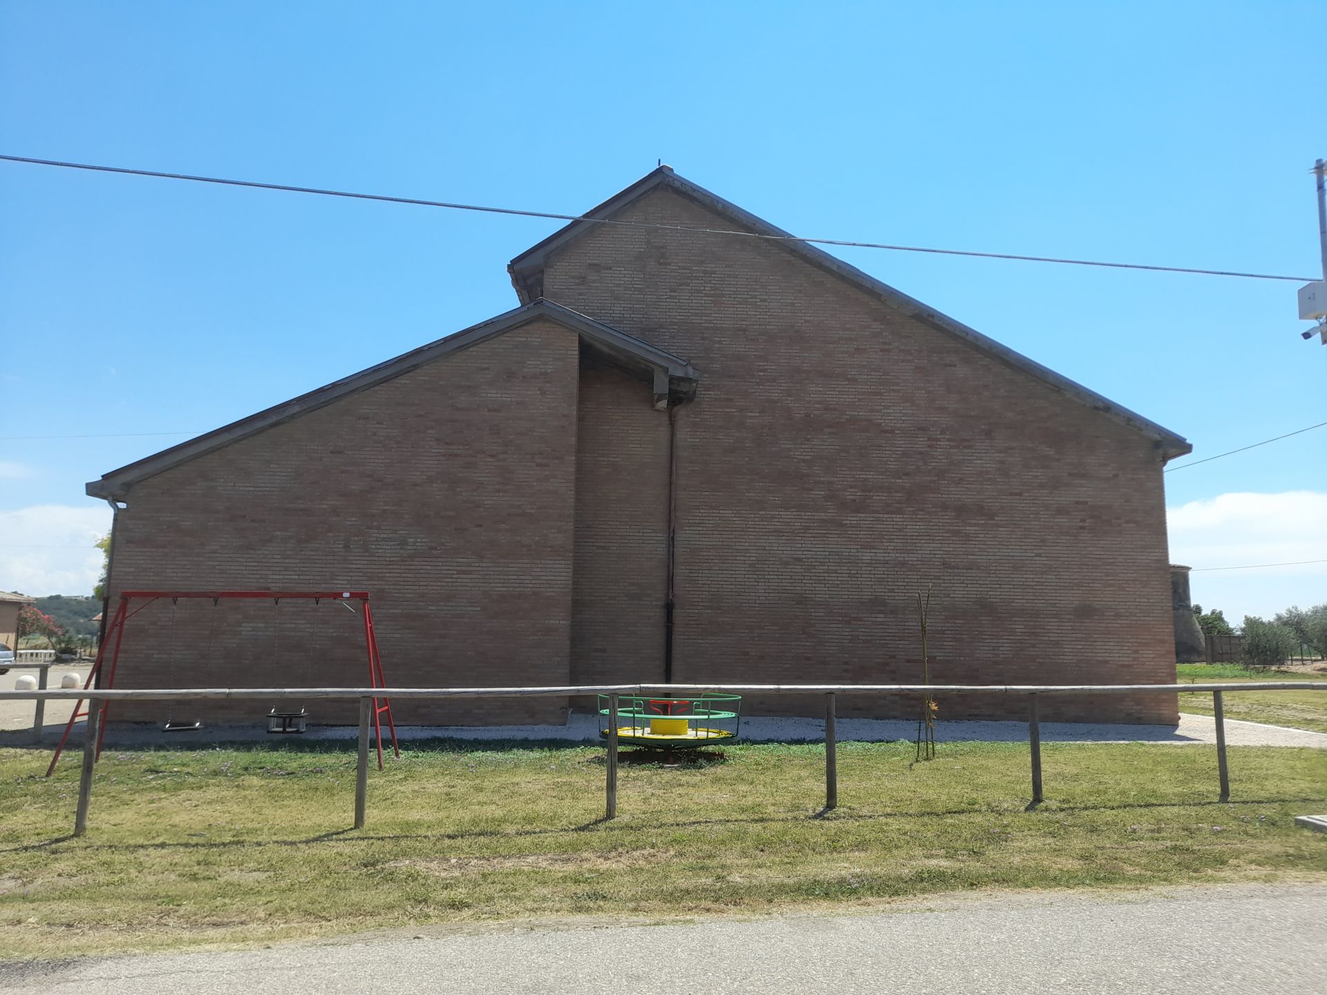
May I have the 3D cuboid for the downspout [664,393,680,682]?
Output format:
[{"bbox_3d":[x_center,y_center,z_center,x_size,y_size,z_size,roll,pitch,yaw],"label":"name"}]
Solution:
[{"bbox_3d":[0.139,1.098,18.258,0.140,5.980,0.140,1,-9,0],"label":"downspout"}]

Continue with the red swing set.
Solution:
[{"bbox_3d":[-5.097,2.184,11.582,3.641,2.065,1.278,2,-9,-7],"label":"red swing set"}]

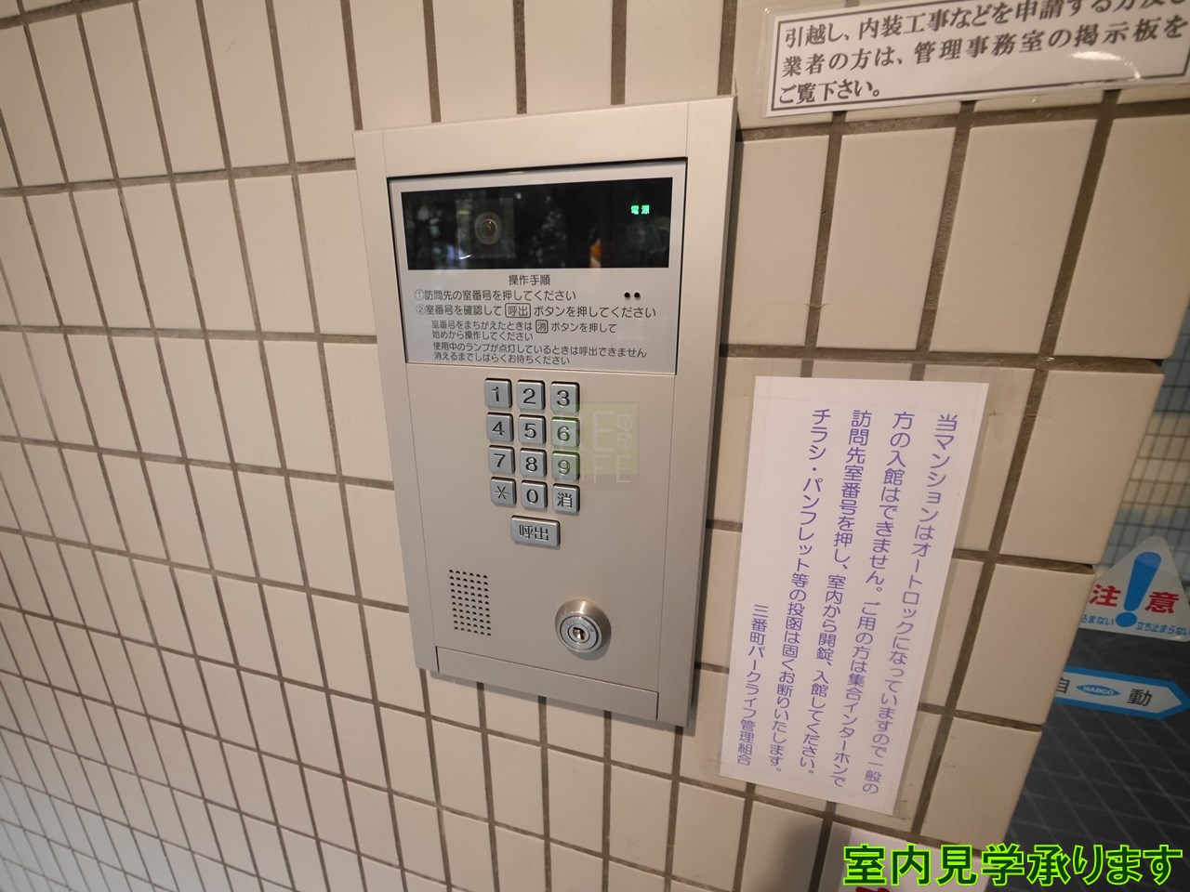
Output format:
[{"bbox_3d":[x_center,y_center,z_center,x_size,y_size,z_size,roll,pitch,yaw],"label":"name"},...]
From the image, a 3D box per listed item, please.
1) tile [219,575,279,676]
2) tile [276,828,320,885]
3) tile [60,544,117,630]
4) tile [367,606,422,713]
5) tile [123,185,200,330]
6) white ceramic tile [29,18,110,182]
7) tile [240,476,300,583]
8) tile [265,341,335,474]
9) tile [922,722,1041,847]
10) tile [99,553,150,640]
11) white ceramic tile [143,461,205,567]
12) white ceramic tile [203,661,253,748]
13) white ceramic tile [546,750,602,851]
[{"bbox_3d":[-0.302,0.157,0.426,0.045,0.095,0.009,5,17,15],"label":"tile"},{"bbox_3d":[-0.304,0.443,0.511,0.044,0.093,0.008,5,17,15],"label":"tile"},{"bbox_3d":[-0.495,0.140,0.477,0.045,0.095,0.009,5,17,15],"label":"tile"},{"bbox_3d":[-0.159,0.170,0.389,0.045,0.095,0.008,5,17,15],"label":"tile"},{"bbox_3d":[-0.301,-0.130,0.339,0.045,0.095,0.008,5,17,15],"label":"tile"},{"bbox_3d":[-0.350,-0.230,0.321,0.045,0.096,0.008,5,17,15],"label":"white ceramic tile"},{"bbox_3d":[-0.256,0.066,0.382,0.045,0.096,0.008,5,17,15],"label":"tile"},{"bbox_3d":[-0.207,-0.026,0.340,0.045,0.096,0.008,5,17,15],"label":"tile"},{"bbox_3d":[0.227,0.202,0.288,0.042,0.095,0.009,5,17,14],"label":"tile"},{"bbox_3d":[-0.447,0.144,0.464,0.044,0.093,0.008,5,17,15],"label":"tile"},{"bbox_3d":[-0.350,0.057,0.410,0.045,0.095,0.009,5,17,15],"label":"white ceramic tile"},{"bbox_3d":[-0.352,0.249,0.465,0.045,0.095,0.008,5,17,15],"label":"white ceramic tile"},{"bbox_3d":[-0.015,0.277,0.377,0.045,0.095,0.008,5,17,15],"label":"white ceramic tile"}]

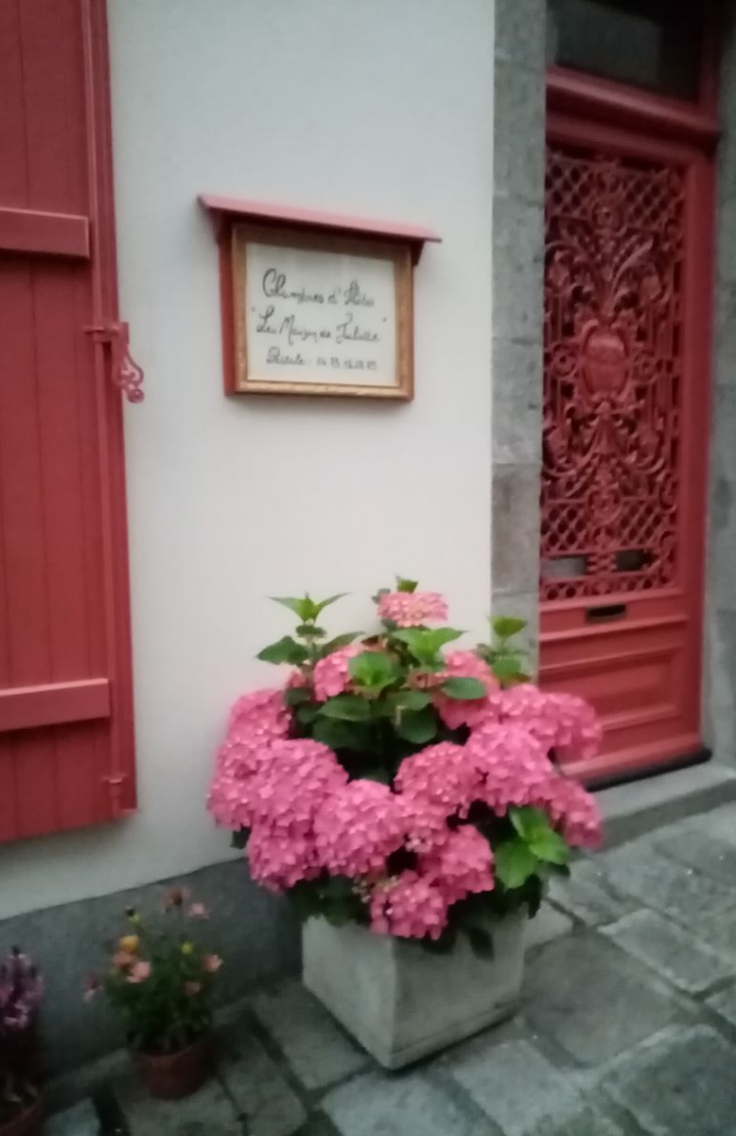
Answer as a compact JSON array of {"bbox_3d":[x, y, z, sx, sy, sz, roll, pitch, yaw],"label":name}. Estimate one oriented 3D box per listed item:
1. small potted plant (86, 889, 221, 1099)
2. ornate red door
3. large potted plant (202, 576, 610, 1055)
[{"bbox_3d":[-0.472,0.971,1.958,0.294,0.450,0.274,-4,7,-29],"label":"small potted plant"},{"bbox_3d":[0.871,-0.392,2.920,0.914,2.330,0.100,-4,7,-29],"label":"ornate red door"},{"bbox_3d":[0.104,0.584,2.020,0.900,1.112,0.650,-4,7,-29],"label":"large potted plant"}]

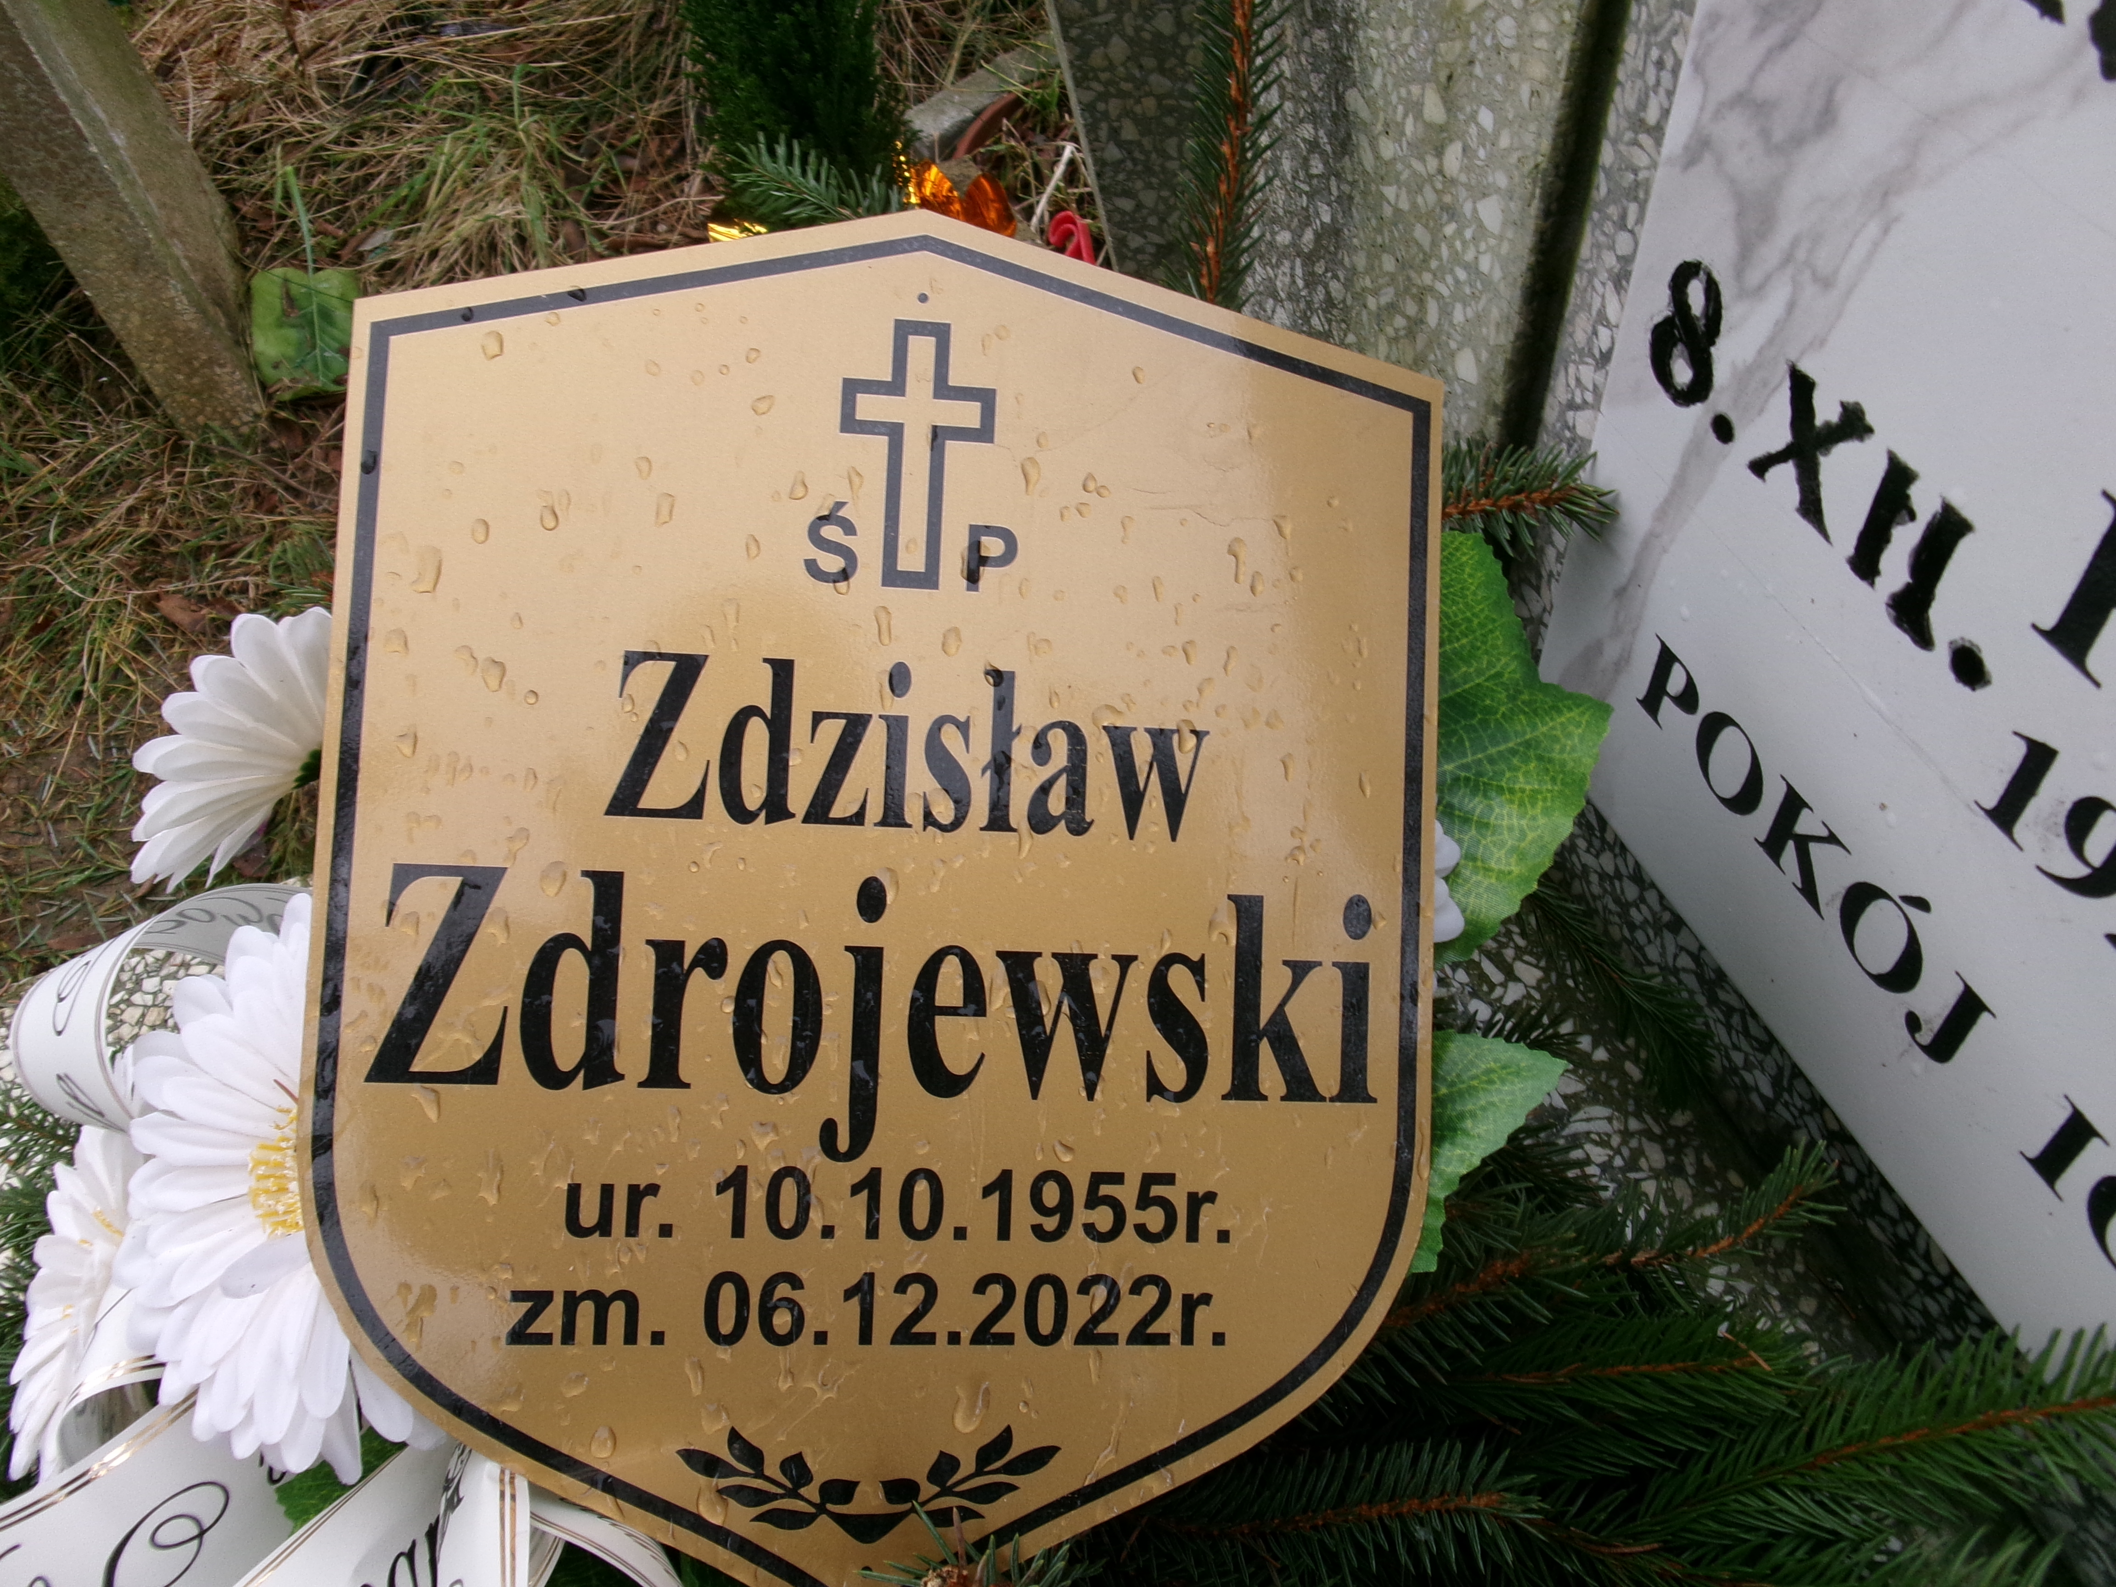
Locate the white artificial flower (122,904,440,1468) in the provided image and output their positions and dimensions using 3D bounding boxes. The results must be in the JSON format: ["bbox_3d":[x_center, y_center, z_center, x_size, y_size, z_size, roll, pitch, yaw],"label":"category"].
[{"bbox_3d":[-0.141,0.074,0.325,0.112,0.040,0.114,22,102,22],"label":"white artificial flower"}]

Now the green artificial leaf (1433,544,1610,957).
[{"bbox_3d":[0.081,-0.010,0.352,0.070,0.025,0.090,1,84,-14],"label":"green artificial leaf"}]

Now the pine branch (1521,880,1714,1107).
[{"bbox_3d":[0.136,0.048,0.420,0.028,0.085,0.042,-8,44,50],"label":"pine branch"}]

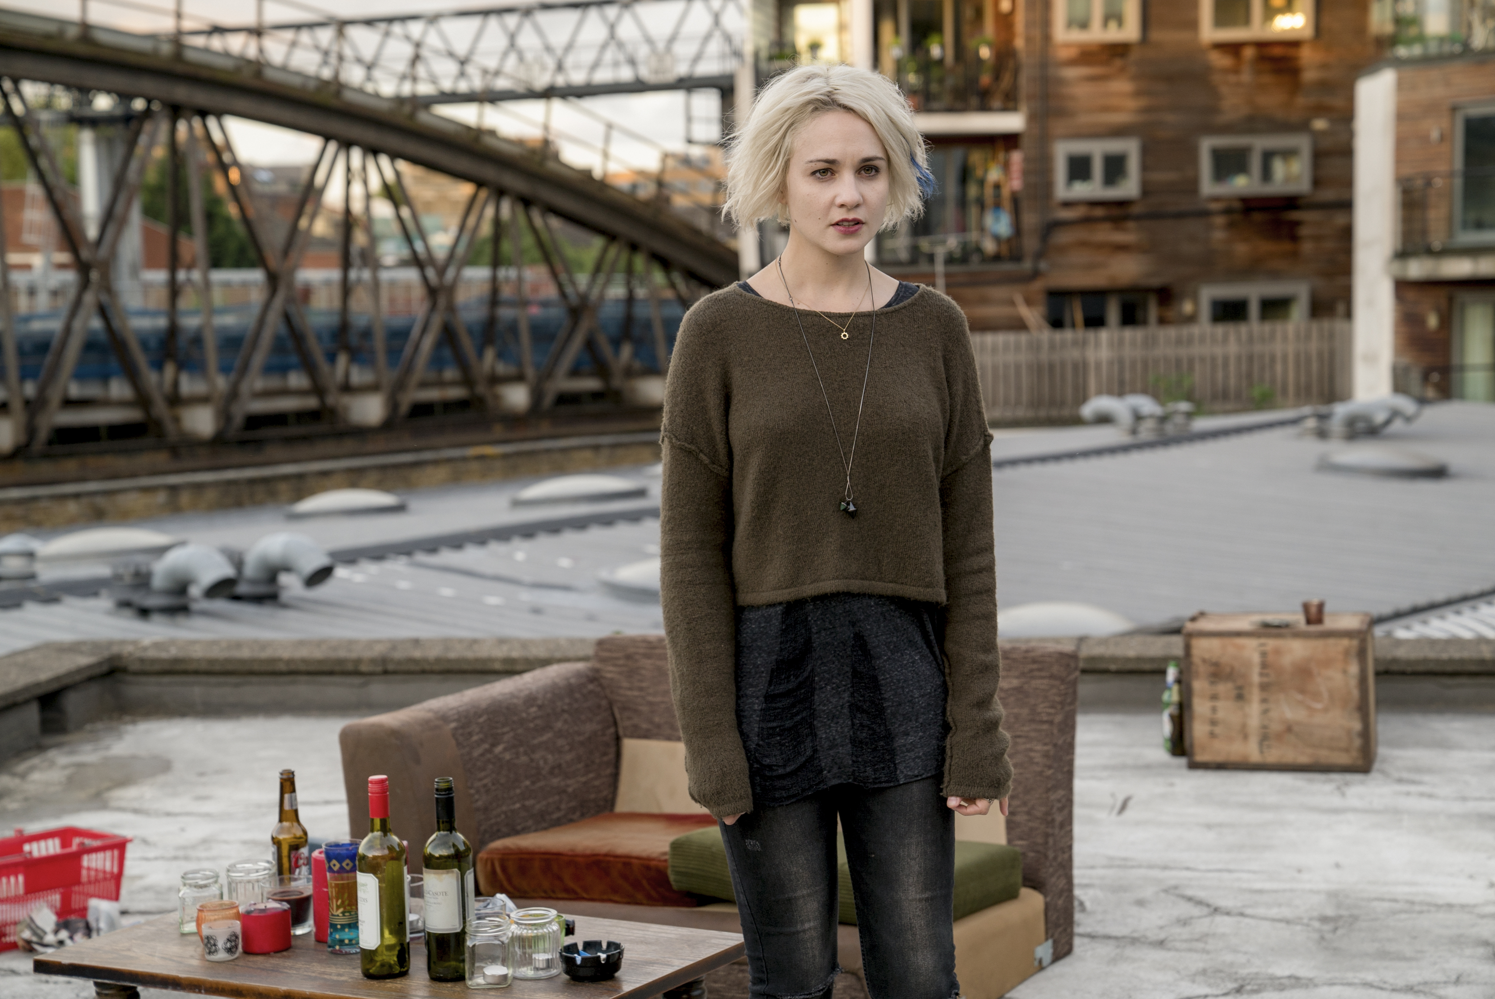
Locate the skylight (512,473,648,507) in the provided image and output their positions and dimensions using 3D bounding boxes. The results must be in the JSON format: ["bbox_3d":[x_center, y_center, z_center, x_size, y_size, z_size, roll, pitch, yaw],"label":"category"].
[{"bbox_3d":[-1.154,-0.111,19.480,0.880,0.150,0.880,-2,6,-7],"label":"skylight"}]

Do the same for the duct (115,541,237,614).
[{"bbox_3d":[-4.609,0.634,23.400,1.080,0.540,0.480,7,12,41],"label":"duct"}]

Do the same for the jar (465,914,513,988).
[{"bbox_3d":[-0.385,0.671,4.322,0.070,0.096,0.070,-1,6,0],"label":"jar"}]

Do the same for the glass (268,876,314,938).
[{"bbox_3d":[-0.728,0.643,4.604,0.081,0.076,0.081,-2,9,-6],"label":"glass"}]

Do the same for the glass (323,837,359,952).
[{"bbox_3d":[-0.620,0.619,4.522,0.071,0.167,0.071,-1,6,0],"label":"glass"}]

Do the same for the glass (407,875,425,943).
[{"bbox_3d":[-0.531,0.640,4.563,0.062,0.089,0.062,-2,9,-6],"label":"glass"}]

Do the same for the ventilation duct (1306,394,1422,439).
[{"bbox_3d":[4.901,-0.689,23.095,0.900,0.340,0.500,0,7,9],"label":"ventilation duct"}]

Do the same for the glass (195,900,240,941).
[{"bbox_3d":[-0.822,0.663,4.527,0.070,0.064,0.070,-2,9,-9],"label":"glass"}]

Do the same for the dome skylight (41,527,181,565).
[{"bbox_3d":[-3.891,0.242,17.825,0.830,0.155,0.830,-2,6,-7],"label":"dome skylight"}]

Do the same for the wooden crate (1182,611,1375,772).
[{"bbox_3d":[1.395,0.501,7.582,0.458,0.363,0.305,0,7,15],"label":"wooden crate"}]

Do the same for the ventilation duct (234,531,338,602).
[{"bbox_3d":[-3.770,0.550,23.800,0.880,0.510,0.360,5,11,35],"label":"ventilation duct"}]

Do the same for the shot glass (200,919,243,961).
[{"bbox_3d":[-0.815,0.683,4.503,0.060,0.052,0.060,-1,6,0],"label":"shot glass"}]

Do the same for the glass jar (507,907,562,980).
[{"bbox_3d":[-0.317,0.666,4.368,0.075,0.091,0.075,-1,9,0],"label":"glass jar"}]

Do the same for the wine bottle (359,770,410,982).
[{"bbox_3d":[-0.549,0.567,4.368,0.074,0.301,0.074,-1,6,0],"label":"wine bottle"}]

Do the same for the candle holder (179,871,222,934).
[{"bbox_3d":[-0.867,0.638,4.618,0.065,0.087,0.065,-2,9,-6],"label":"candle holder"}]

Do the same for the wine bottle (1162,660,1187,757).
[{"bbox_3d":[1.044,0.504,7.103,0.061,0.235,0.061,0,9,6],"label":"wine bottle"}]

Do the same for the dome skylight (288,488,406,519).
[{"bbox_3d":[-4.036,0.041,29.300,1.200,0.250,1.200,-4,5,-6],"label":"dome skylight"}]

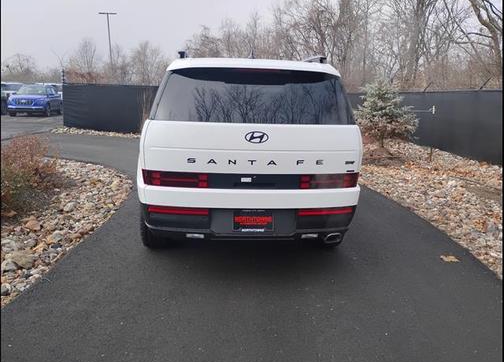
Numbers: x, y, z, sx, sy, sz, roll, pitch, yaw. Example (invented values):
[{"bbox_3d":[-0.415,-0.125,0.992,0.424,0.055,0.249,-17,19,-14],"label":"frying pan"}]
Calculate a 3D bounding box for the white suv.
[{"bbox_3d":[-0.172,-0.509,5.334,1.900,1.760,4.830,1,12,-5],"label":"white suv"}]

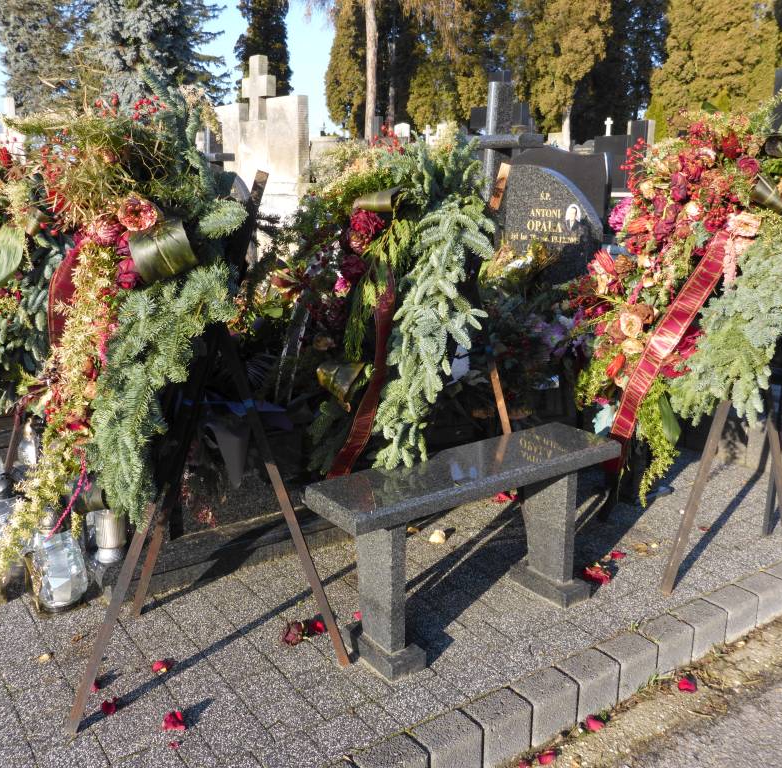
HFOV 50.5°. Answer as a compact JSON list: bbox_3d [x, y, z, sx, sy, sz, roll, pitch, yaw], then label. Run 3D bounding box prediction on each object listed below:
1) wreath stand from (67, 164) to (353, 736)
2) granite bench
[{"bbox_3d":[-0.475,0.137,2.185,0.720,1.366,0.620,-1,14,1],"label":"wreath stand"},{"bbox_3d":[0.222,0.430,2.252,0.872,0.450,0.248,-11,17,-32],"label":"granite bench"}]

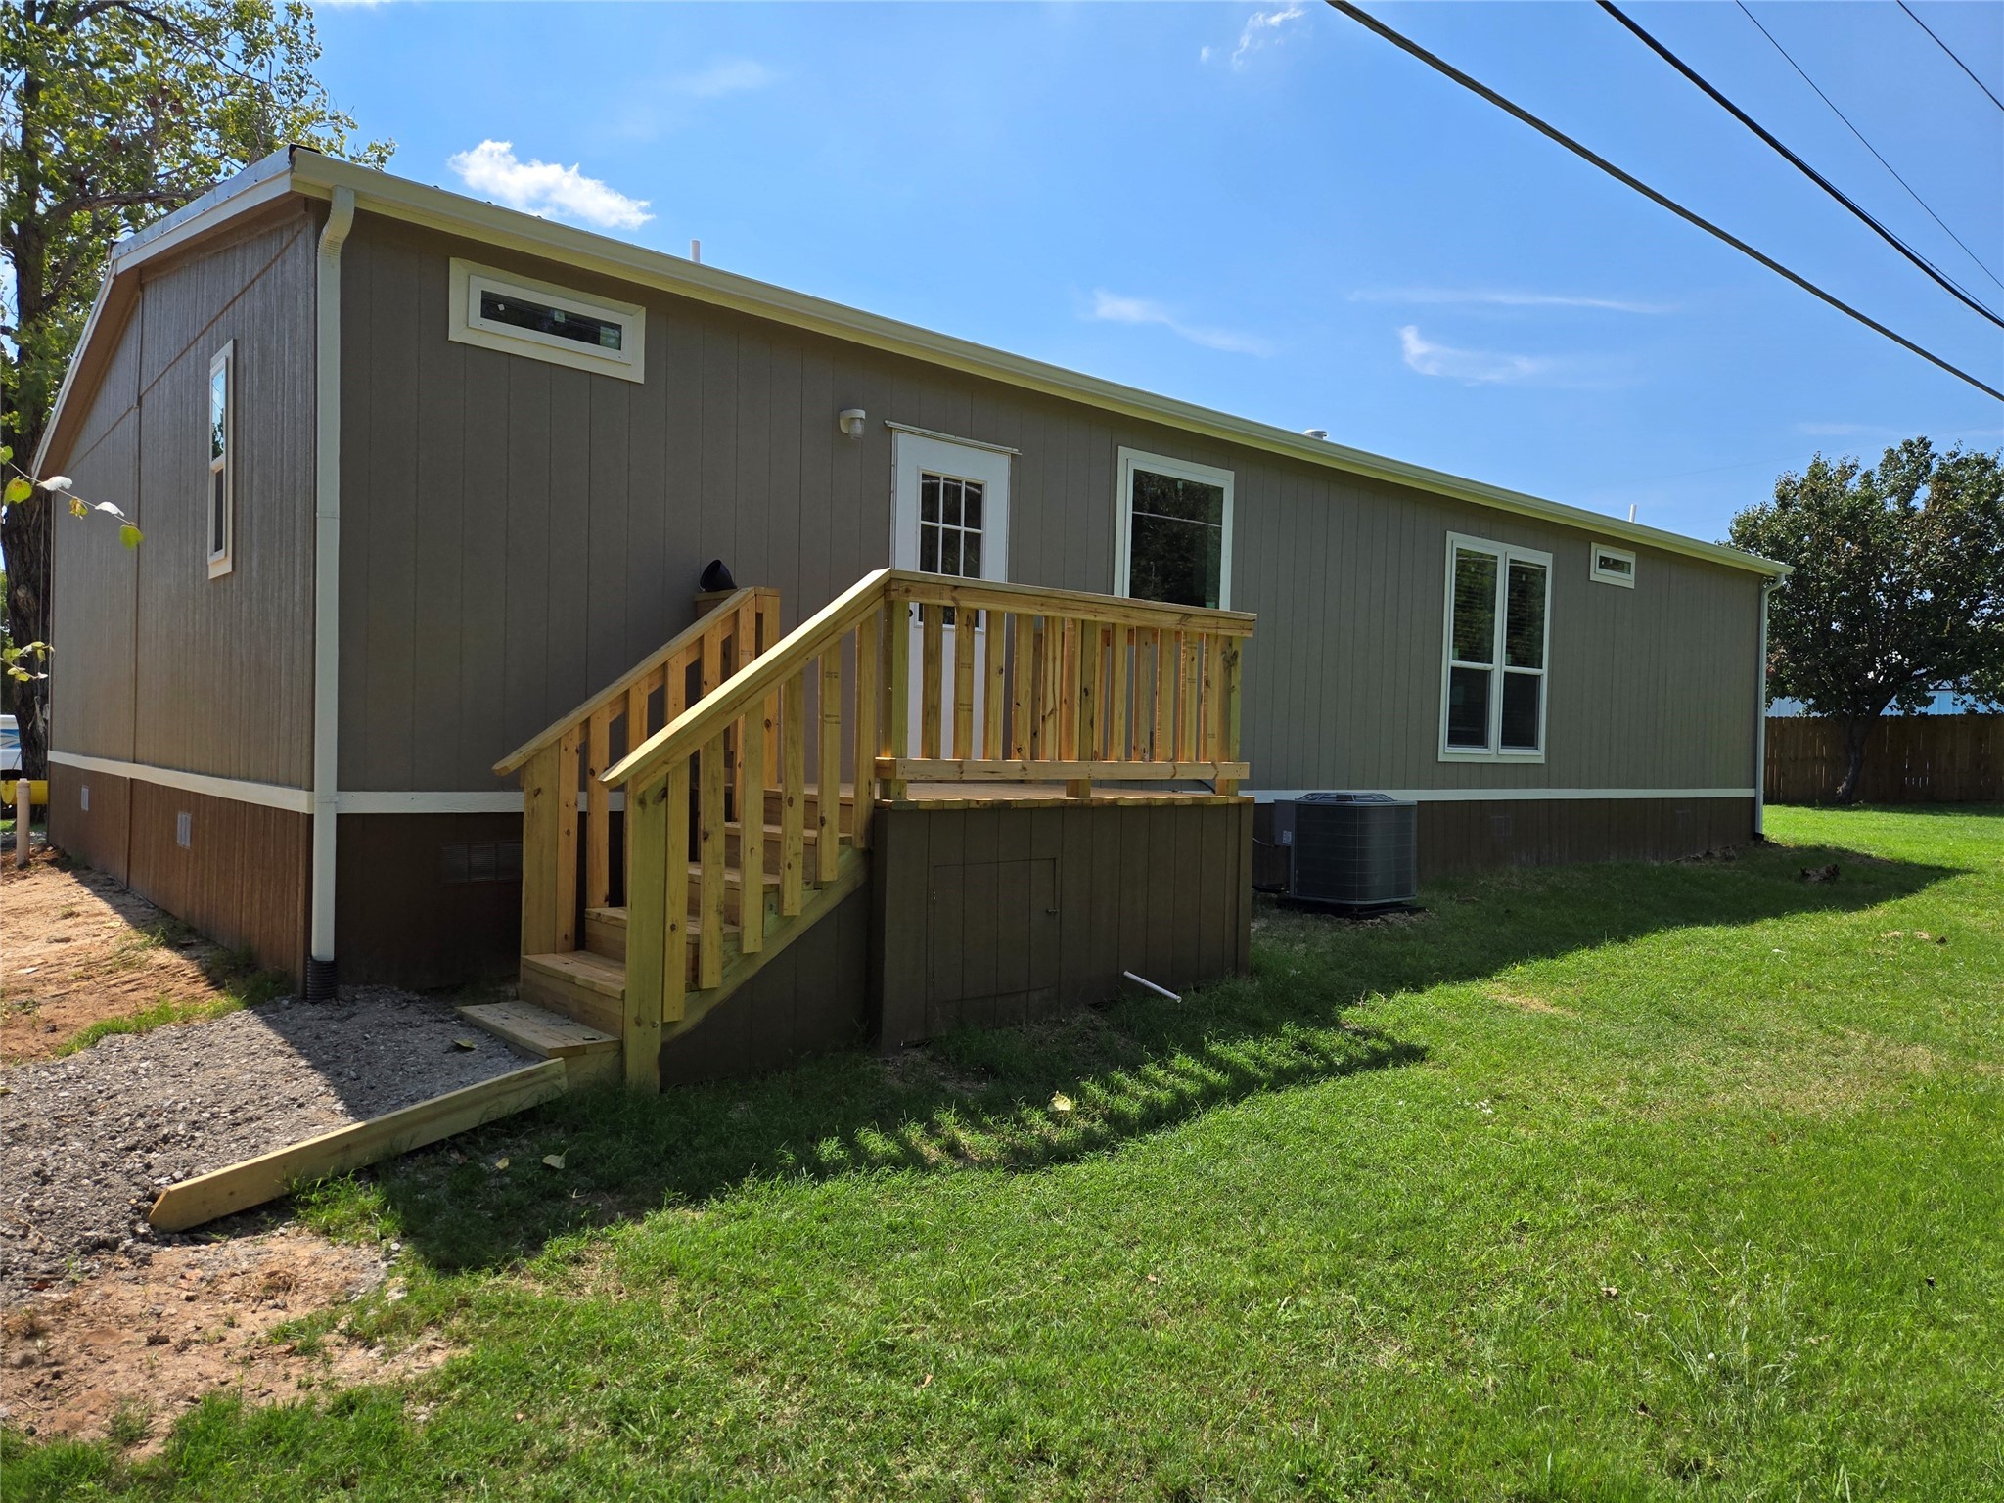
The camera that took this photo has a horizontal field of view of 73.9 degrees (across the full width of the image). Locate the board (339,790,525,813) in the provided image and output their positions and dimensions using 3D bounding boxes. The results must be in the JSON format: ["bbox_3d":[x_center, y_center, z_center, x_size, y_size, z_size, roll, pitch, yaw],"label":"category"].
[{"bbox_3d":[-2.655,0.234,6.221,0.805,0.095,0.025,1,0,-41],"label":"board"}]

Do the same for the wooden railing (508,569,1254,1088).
[{"bbox_3d":[-0.600,0.240,6.786,3.790,2.080,1.820,1,0,-41],"label":"wooden railing"}]

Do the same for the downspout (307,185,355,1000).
[{"bbox_3d":[-2.935,-0.661,5.829,0.095,3.480,0.210,1,0,-41],"label":"downspout"}]

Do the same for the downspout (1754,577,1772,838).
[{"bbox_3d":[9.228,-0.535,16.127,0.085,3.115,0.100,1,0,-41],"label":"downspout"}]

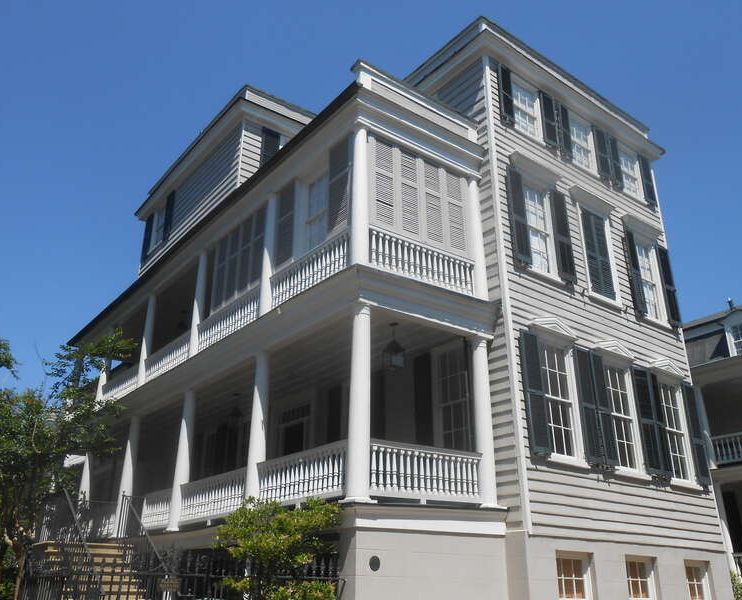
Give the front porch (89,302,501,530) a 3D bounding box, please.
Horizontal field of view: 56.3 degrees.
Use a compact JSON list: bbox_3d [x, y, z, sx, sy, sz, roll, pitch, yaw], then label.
[{"bbox_3d":[-3.219,4.012,16.347,3.255,3.255,13.923,17,-29,-34],"label":"front porch"}]

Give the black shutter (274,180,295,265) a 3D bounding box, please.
[{"bbox_3d":[-1.700,-1.467,13.748,0.050,1.925,0.693,18,-29,-35],"label":"black shutter"}]

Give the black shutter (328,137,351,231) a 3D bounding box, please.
[{"bbox_3d":[-0.584,-2.097,12.828,0.063,2.016,0.630,17,-29,-34],"label":"black shutter"}]

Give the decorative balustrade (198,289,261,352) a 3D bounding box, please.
[{"bbox_3d":[-3.001,0.462,14.687,0.120,0.847,2.857,18,-29,-35],"label":"decorative balustrade"}]

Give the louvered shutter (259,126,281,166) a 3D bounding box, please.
[{"bbox_3d":[-2.550,-3.731,17.685,0.609,1.417,0.126,17,-29,-34],"label":"louvered shutter"}]

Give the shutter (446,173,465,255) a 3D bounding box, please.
[{"bbox_3d":[1.611,-1.639,13.166,0.544,1.782,0.050,16,-28,-32],"label":"shutter"}]

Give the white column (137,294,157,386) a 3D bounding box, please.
[{"bbox_3d":[-5.927,1.038,18.414,0.290,2.750,0.290,18,-29,-35],"label":"white column"}]

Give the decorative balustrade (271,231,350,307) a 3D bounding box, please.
[{"bbox_3d":[-1.194,-0.494,12.934,0.147,0.798,2.730,17,-29,-34],"label":"decorative balustrade"}]

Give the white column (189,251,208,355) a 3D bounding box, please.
[{"bbox_3d":[-3.987,0.083,16.188,0.290,2.750,0.290,18,-29,-35],"label":"white column"}]

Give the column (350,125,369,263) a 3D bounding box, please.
[{"bbox_3d":[-0.190,-1.785,11.834,0.290,2.750,0.290,0,-23,0],"label":"column"}]

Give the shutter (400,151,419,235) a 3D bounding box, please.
[{"bbox_3d":[0.697,-1.895,12.568,0.555,1.782,0.050,16,-28,-32],"label":"shutter"}]

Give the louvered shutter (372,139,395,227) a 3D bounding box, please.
[{"bbox_3d":[0.254,-2.106,12.700,0.588,1.796,0.063,17,-29,-34],"label":"louvered shutter"}]

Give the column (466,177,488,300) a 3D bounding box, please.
[{"bbox_3d":[2.079,-1.226,13.829,0.273,2.709,0.273,0,-23,0],"label":"column"}]

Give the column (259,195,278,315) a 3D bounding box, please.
[{"bbox_3d":[-2.126,-0.939,14.426,0.273,2.761,0.273,0,-23,0],"label":"column"}]

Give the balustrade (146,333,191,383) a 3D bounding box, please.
[{"bbox_3d":[-4.957,1.425,16.930,0.120,0.847,2.806,18,-29,-35],"label":"balustrade"}]

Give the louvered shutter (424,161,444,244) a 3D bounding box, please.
[{"bbox_3d":[1.217,-1.850,13.402,0.588,1.785,0.063,17,-29,-34],"label":"louvered shutter"}]

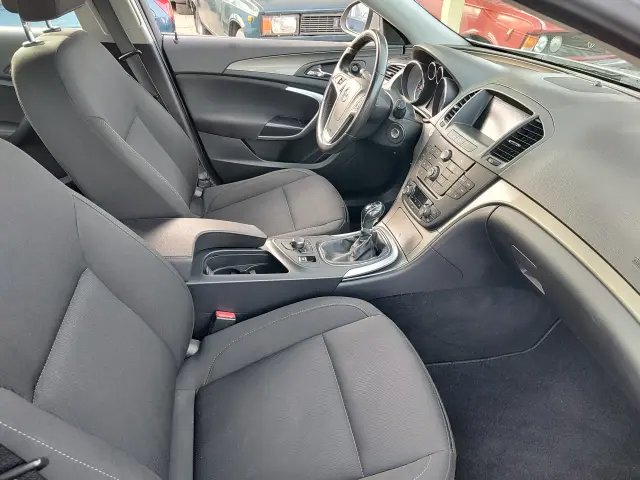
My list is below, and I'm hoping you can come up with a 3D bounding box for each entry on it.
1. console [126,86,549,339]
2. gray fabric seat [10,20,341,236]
[{"bbox_3d":[-0.036,-0.051,1.022,0.920,0.630,0.335,-4,34,-11],"label":"console"},{"bbox_3d":[-0.312,-0.244,1.278,0.790,0.740,0.530,-4,34,-11],"label":"gray fabric seat"}]

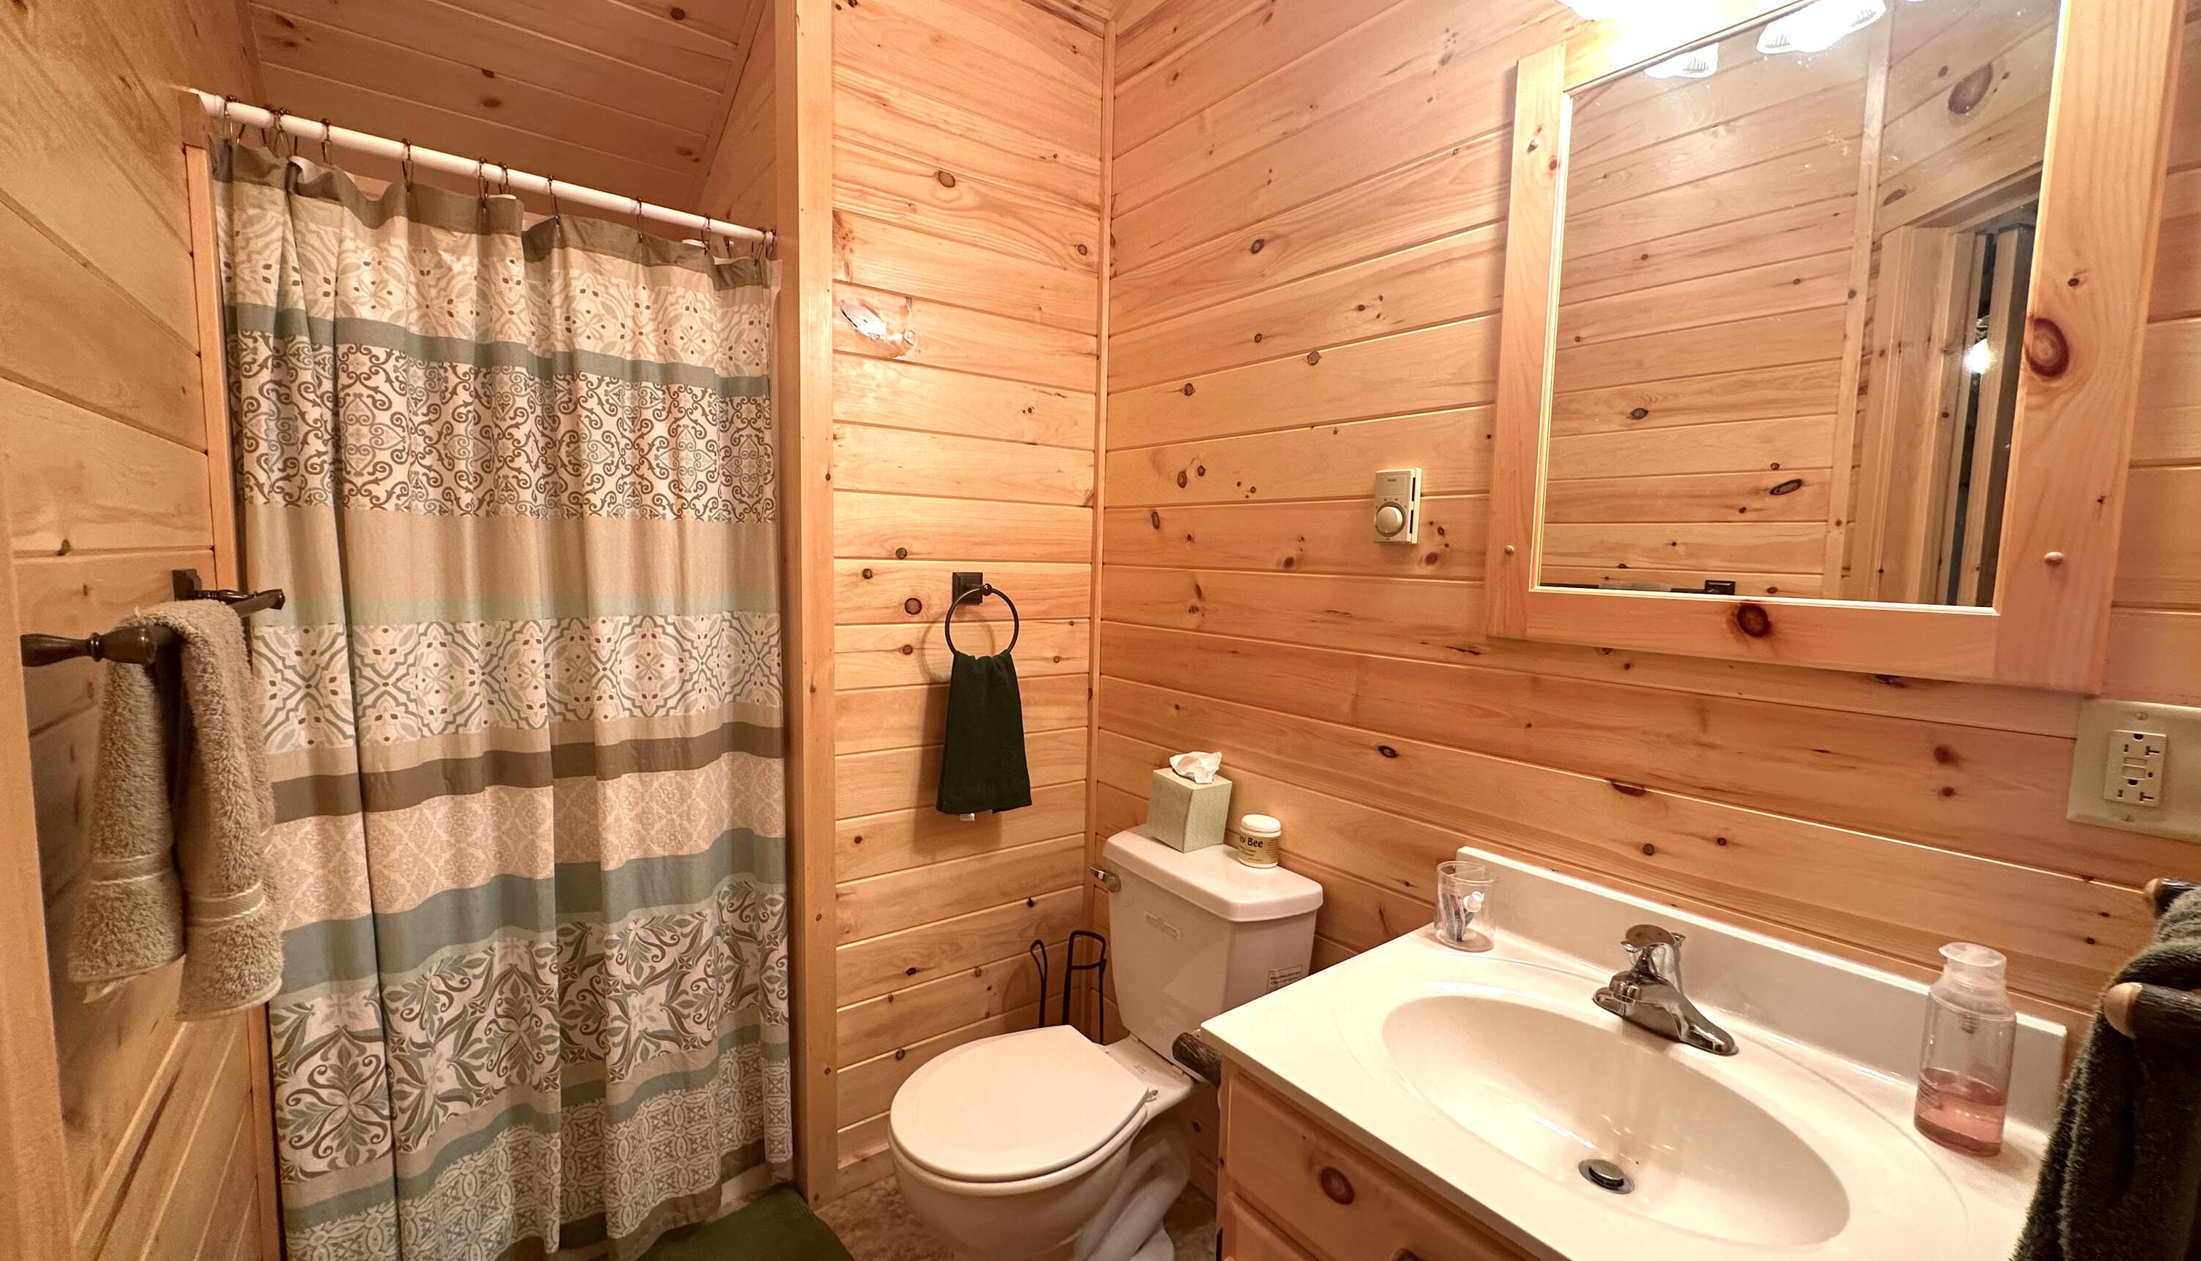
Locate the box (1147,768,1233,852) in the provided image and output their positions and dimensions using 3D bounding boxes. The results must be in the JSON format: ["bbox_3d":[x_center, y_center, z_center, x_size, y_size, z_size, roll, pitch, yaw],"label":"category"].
[{"bbox_3d":[0.178,0.356,1.772,0.111,0.129,0.111,-3,7,-39],"label":"box"}]

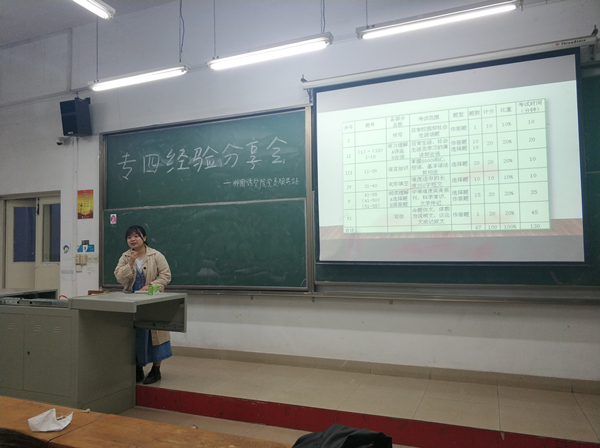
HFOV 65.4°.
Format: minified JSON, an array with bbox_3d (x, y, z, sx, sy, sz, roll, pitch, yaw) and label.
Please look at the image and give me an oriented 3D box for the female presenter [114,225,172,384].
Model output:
[{"bbox_3d":[-1.599,0.791,4.775,0.550,1.580,0.400,-1,-3,6],"label":"female presenter"}]

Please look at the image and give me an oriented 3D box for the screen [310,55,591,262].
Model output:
[{"bbox_3d":[1.315,-0.560,4.530,2.491,1.888,0.060,-2,-3,23],"label":"screen"}]

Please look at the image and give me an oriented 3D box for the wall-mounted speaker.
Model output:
[{"bbox_3d":[-2.965,-1.391,6.202,0.265,0.455,0.230,-2,5,21],"label":"wall-mounted speaker"}]

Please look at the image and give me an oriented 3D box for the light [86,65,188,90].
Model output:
[{"bbox_3d":[-1.630,-1.479,4.716,1.230,0.090,0.120,-2,-3,23],"label":"light"}]

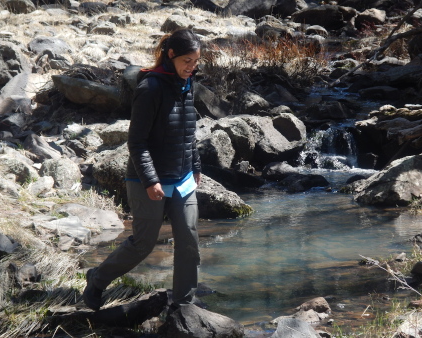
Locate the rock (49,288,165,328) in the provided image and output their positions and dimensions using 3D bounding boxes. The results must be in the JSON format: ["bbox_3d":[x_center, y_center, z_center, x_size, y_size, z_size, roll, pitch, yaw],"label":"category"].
[{"bbox_3d":[-0.577,0.793,8.650,0.663,0.180,0.320,0,8,0],"label":"rock"}]

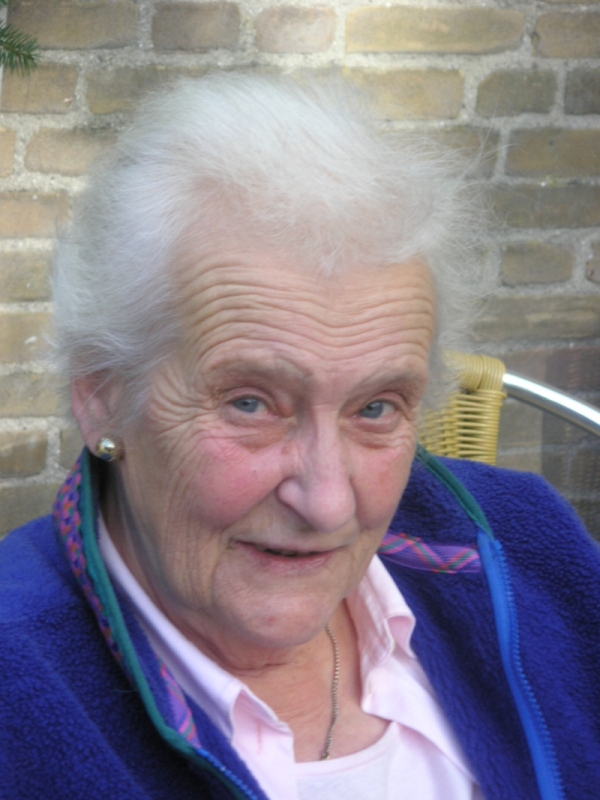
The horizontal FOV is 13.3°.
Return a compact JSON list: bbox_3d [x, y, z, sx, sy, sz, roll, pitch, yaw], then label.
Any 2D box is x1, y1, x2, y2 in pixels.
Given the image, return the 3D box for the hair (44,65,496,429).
[{"bbox_3d":[-0.018,-0.072,1.261,0.210,0.180,0.215,2,11,-21],"label":"hair"}]

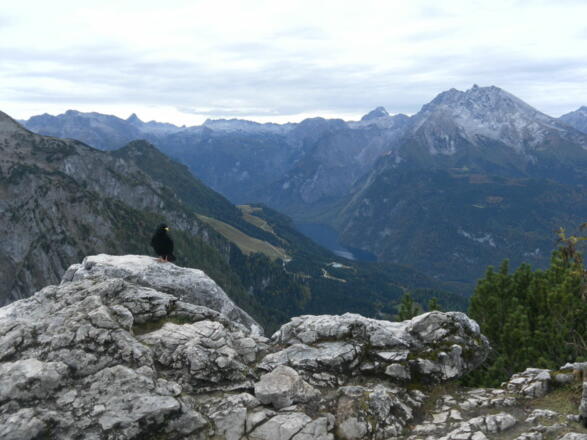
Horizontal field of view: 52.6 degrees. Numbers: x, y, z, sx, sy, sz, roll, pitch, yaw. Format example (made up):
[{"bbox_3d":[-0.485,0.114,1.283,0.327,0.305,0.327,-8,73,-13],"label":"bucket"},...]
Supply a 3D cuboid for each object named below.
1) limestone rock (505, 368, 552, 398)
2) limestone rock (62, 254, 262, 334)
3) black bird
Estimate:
[{"bbox_3d":[1.604,1.119,4.050,0.290,0.150,0.230,0,8,0],"label":"limestone rock"},{"bbox_3d":[-0.909,0.524,4.120,1.320,0.520,0.750,0,8,0],"label":"limestone rock"},{"bbox_3d":[-0.890,0.158,4.080,0.150,0.265,0.220,5,9,30],"label":"black bird"}]

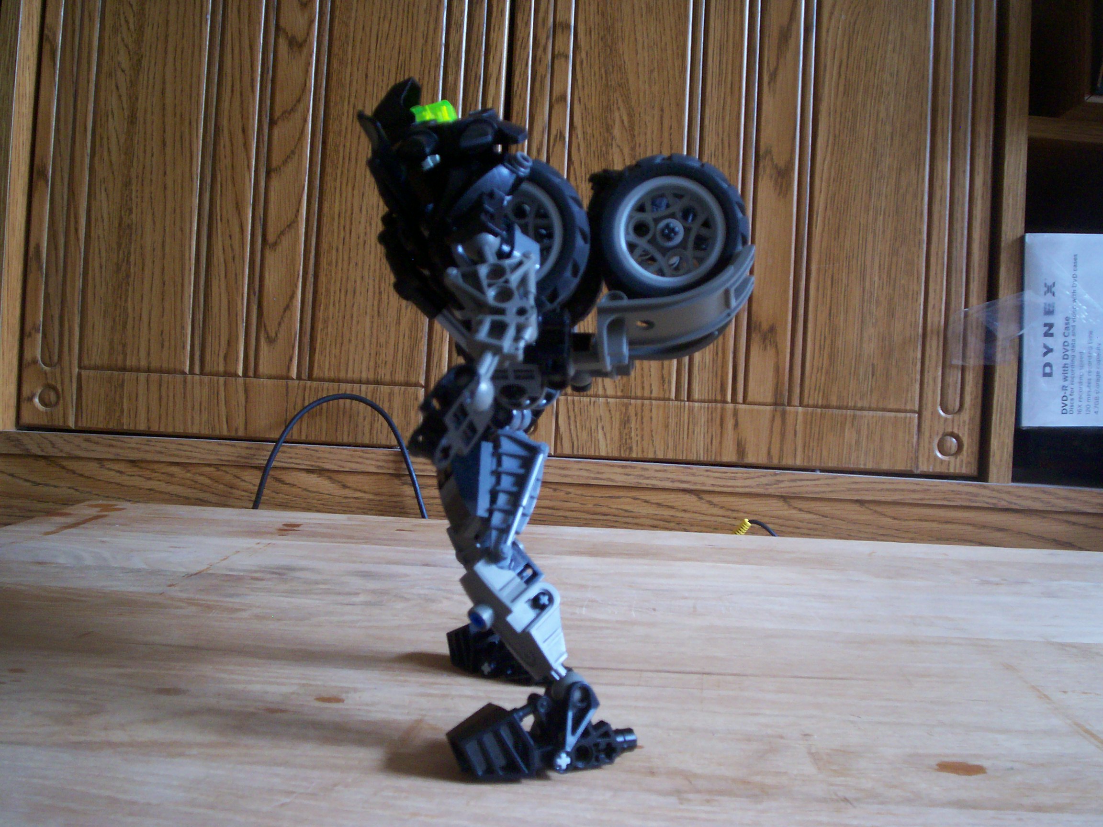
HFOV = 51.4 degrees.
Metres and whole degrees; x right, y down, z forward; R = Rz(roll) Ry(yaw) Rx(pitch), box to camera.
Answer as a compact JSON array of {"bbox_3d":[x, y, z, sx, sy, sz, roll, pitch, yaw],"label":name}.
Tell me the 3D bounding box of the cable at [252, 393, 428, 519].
[{"bbox_3d":[-0.162,0.034,0.890,0.137,0.100,0.025,3,2,0],"label":"cable"}]

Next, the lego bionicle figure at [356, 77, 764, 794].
[{"bbox_3d":[-0.005,-0.004,0.390,0.130,0.212,0.140,3,2,-8],"label":"lego bionicle figure"}]

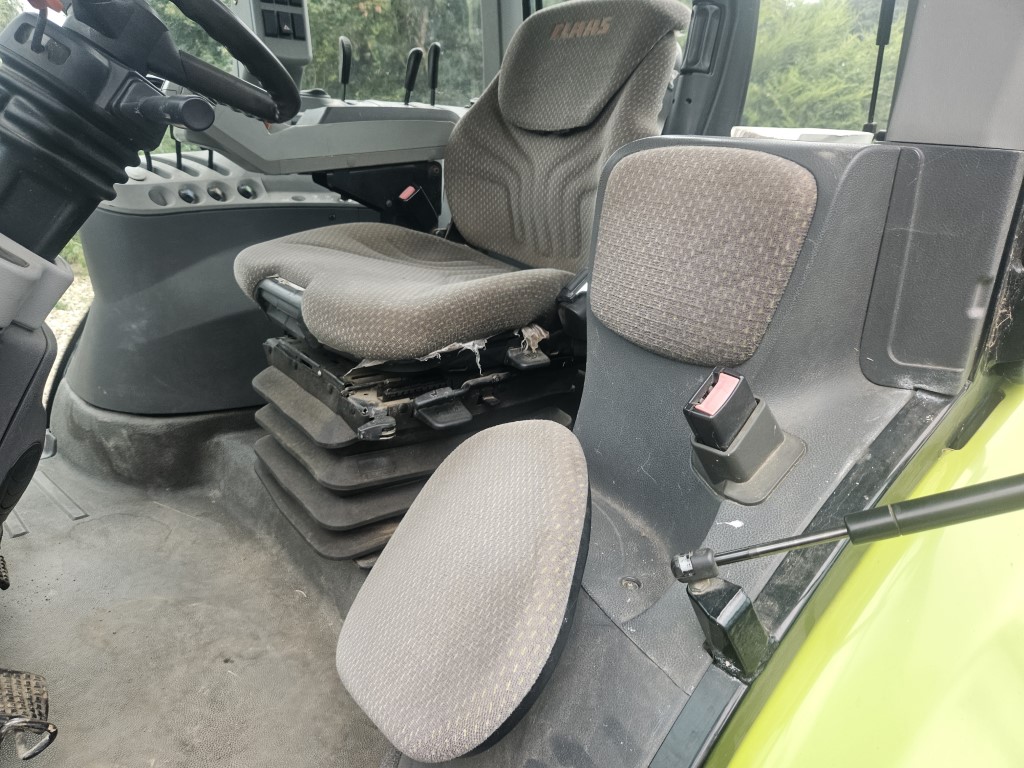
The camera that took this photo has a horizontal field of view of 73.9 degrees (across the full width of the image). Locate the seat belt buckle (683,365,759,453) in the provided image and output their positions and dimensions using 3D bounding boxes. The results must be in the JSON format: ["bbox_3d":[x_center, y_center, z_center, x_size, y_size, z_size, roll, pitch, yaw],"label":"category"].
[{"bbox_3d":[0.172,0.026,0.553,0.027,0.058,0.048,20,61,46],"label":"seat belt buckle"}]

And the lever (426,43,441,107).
[{"bbox_3d":[-0.192,-0.760,1.670,0.023,0.138,0.024,21,25,37],"label":"lever"}]

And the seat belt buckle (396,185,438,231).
[{"bbox_3d":[-0.202,-0.381,1.456,0.027,0.080,0.048,36,78,33],"label":"seat belt buckle"}]

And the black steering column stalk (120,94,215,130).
[{"bbox_3d":[-0.354,-0.276,0.691,0.132,0.032,0.032,17,30,33],"label":"black steering column stalk"}]

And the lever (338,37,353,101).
[{"bbox_3d":[-0.385,-0.728,1.570,0.023,0.130,0.024,21,23,37],"label":"lever"}]

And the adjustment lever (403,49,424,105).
[{"bbox_3d":[-0.240,-0.746,1.650,0.023,0.130,0.024,21,14,37],"label":"adjustment lever"}]

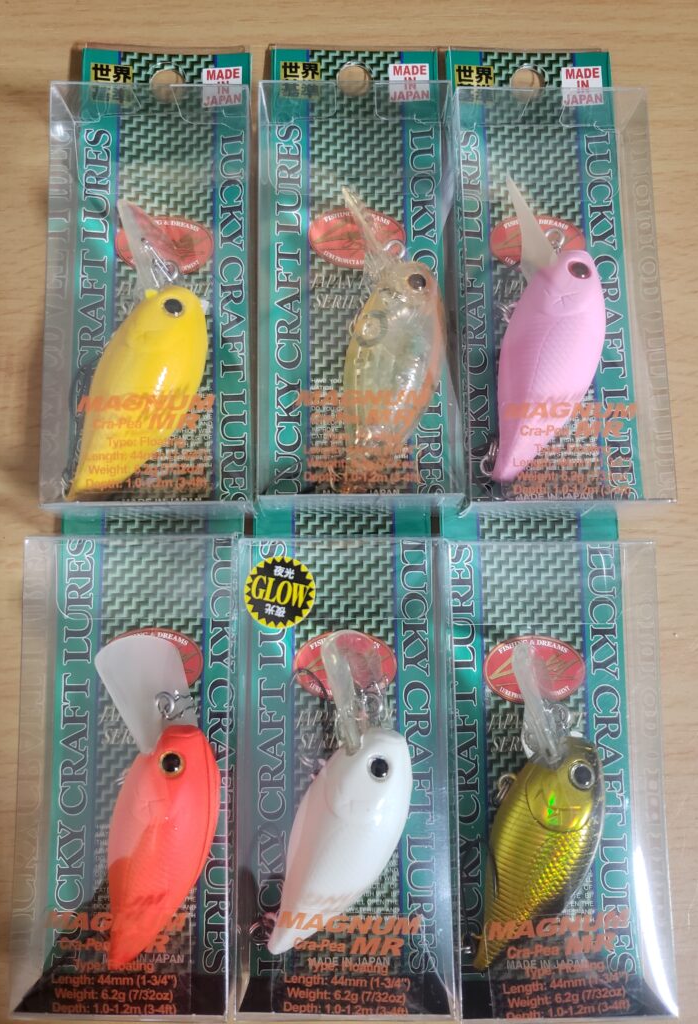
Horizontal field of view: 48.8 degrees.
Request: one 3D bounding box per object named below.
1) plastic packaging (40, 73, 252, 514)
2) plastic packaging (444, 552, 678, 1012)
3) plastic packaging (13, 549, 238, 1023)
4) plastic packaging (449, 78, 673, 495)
[{"bbox_3d":[-0.036,-0.042,0.143,0.036,0.013,0.084,-1,83,-2],"label":"plastic packaging"},{"bbox_3d":[0.036,0.042,0.137,0.036,0.013,0.084,-1,84,0],"label":"plastic packaging"},{"bbox_3d":[-0.037,0.041,0.136,0.036,0.013,0.084,0,84,1],"label":"plastic packaging"},{"bbox_3d":[0.038,-0.043,0.146,0.036,0.013,0.084,-1,83,-1],"label":"plastic packaging"}]

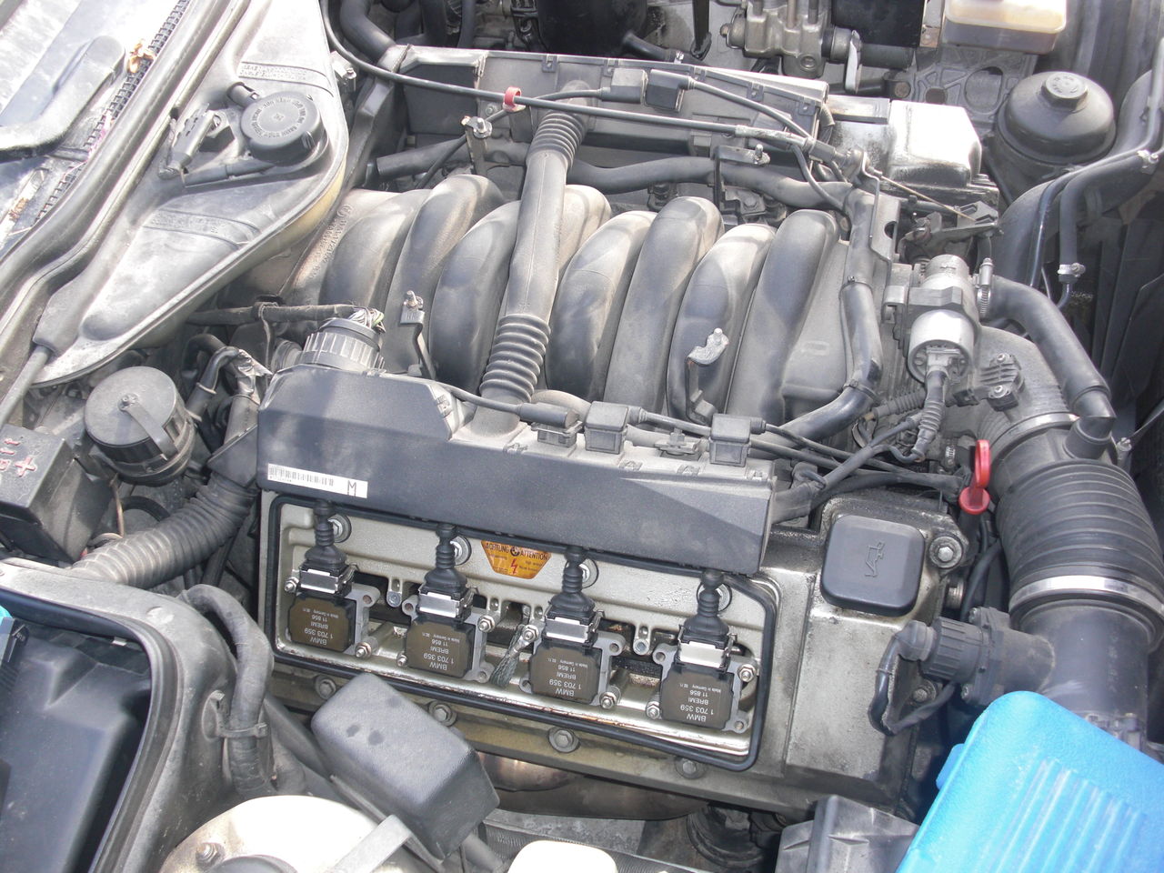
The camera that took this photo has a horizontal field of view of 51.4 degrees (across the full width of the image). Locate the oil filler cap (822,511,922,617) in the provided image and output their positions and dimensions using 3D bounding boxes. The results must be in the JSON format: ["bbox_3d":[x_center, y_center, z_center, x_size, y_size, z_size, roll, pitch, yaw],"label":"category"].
[{"bbox_3d":[0.195,0.086,0.810,0.064,0.062,0.022,9,14,12],"label":"oil filler cap"}]

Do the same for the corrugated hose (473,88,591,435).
[{"bbox_3d":[-0.034,-0.152,0.931,0.052,0.055,0.325,5,58,10],"label":"corrugated hose"}]

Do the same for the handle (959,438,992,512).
[{"bbox_3d":[0.270,0.025,0.823,0.021,0.065,0.023,6,53,16],"label":"handle"}]

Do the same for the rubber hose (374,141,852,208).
[{"bbox_3d":[0.022,-0.229,1.058,0.418,0.038,0.042,4,58,10],"label":"rubber hose"}]

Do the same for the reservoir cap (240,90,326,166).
[{"bbox_3d":[-0.244,-0.251,0.990,0.065,0.023,0.065,-1,58,2],"label":"reservoir cap"}]

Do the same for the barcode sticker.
[{"bbox_3d":[-0.191,0.032,0.875,0.079,0.013,0.001,9,14,12],"label":"barcode sticker"}]

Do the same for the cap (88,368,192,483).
[{"bbox_3d":[-0.336,-0.010,0.927,0.069,0.052,0.069,-1,58,2],"label":"cap"}]

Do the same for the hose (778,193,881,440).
[{"bbox_3d":[0.194,-0.099,0.936,0.087,0.045,0.247,3,58,9],"label":"hose"}]

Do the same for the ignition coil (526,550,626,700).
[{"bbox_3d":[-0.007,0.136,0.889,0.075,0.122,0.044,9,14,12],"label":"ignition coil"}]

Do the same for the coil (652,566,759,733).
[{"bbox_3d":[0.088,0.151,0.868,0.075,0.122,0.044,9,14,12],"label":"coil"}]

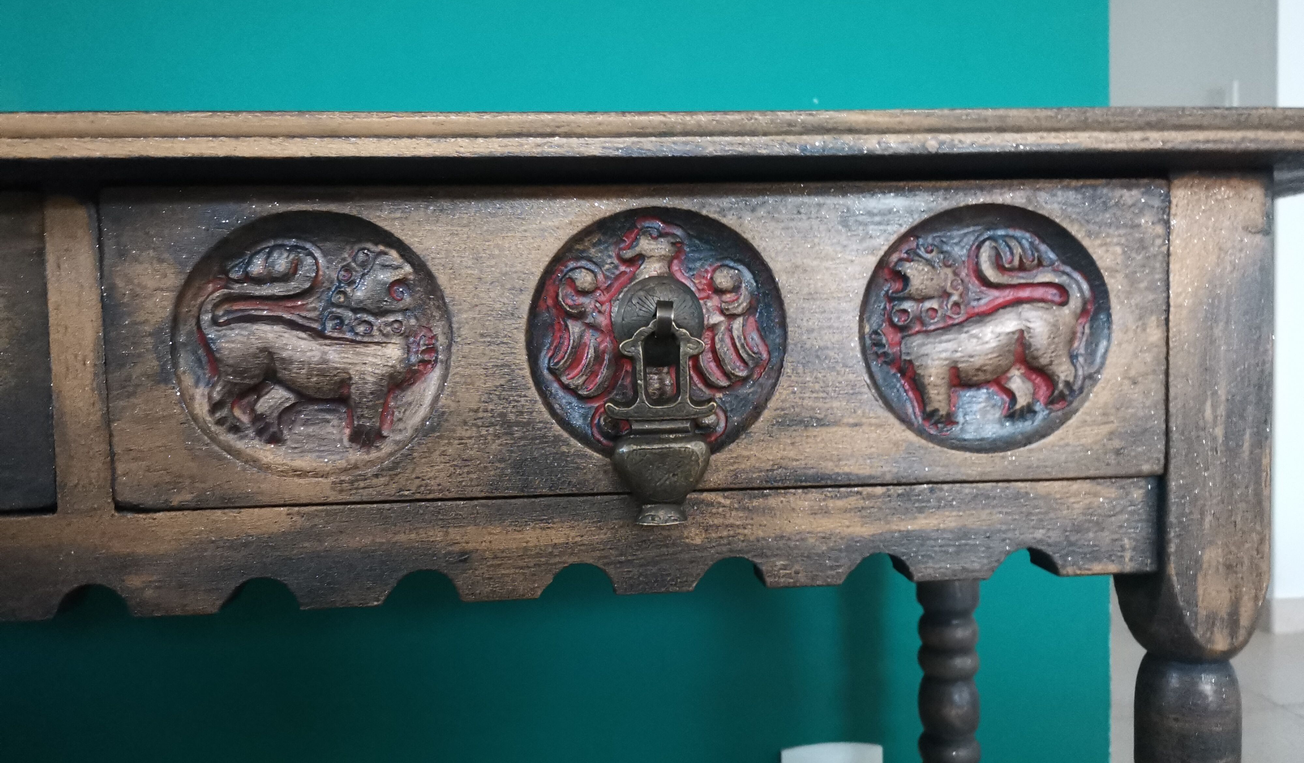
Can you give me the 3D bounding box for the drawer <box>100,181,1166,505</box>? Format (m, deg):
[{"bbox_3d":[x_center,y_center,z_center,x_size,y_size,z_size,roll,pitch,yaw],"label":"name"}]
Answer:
[{"bbox_3d":[-0.008,-0.023,0.511,0.403,0.117,0.280,-1,3,-4],"label":"drawer"}]

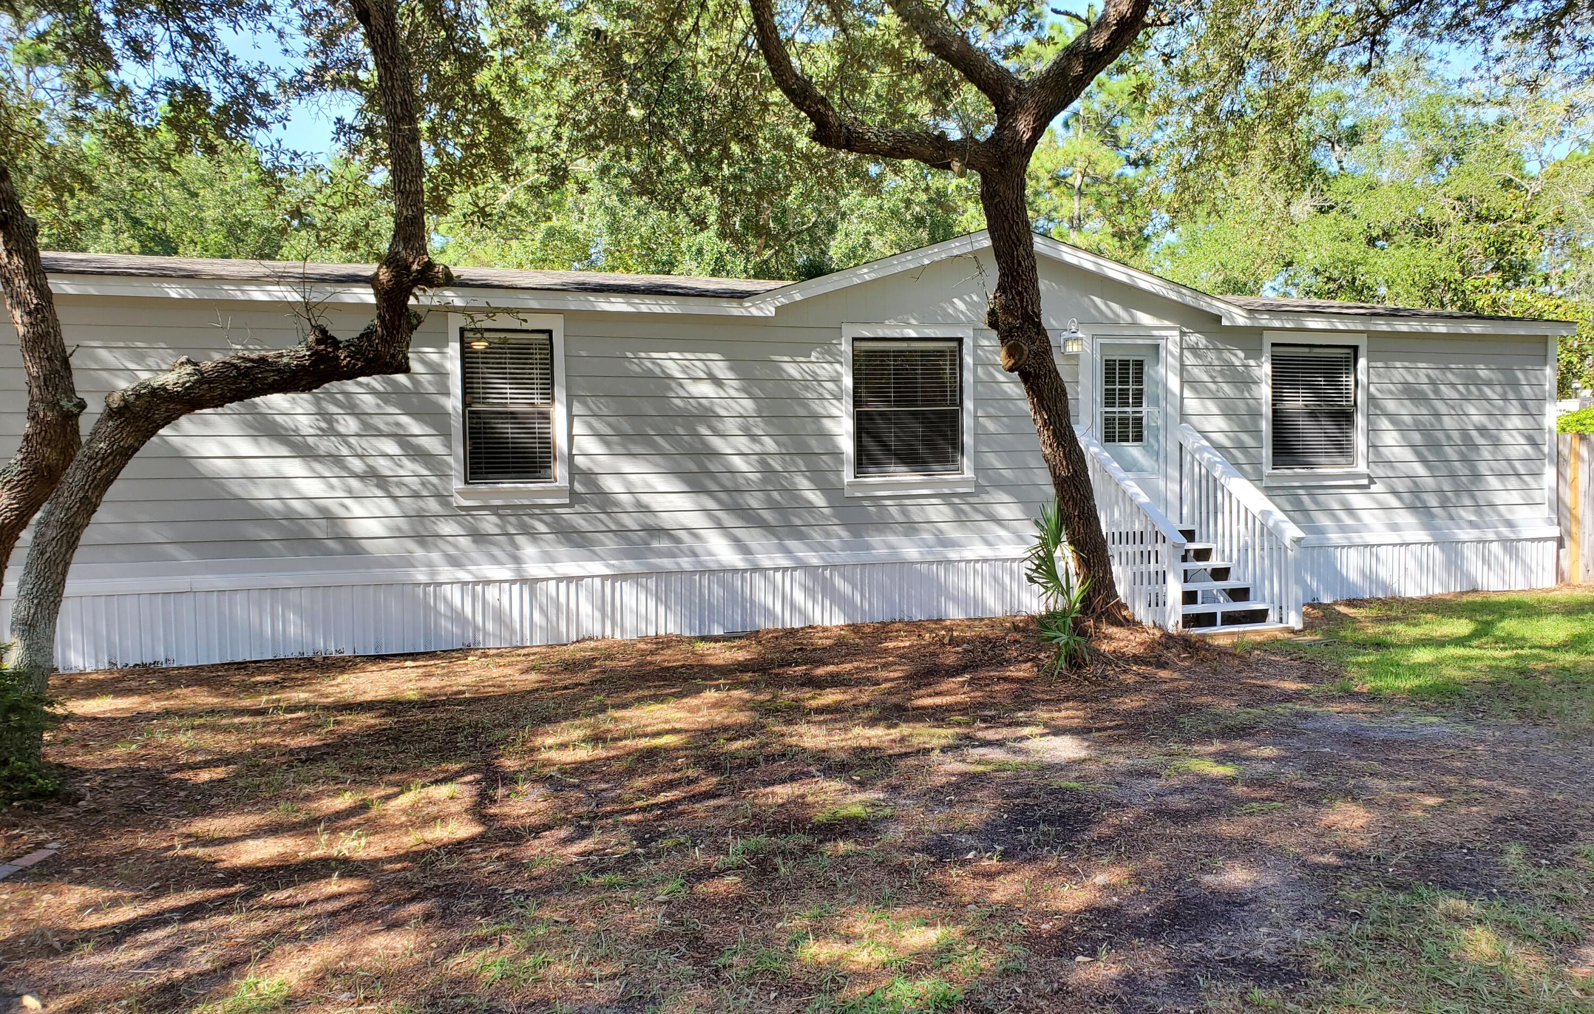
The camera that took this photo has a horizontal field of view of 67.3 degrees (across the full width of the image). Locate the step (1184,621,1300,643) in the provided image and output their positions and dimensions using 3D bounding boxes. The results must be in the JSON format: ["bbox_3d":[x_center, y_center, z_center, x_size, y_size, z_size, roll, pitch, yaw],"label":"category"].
[{"bbox_3d":[3.994,1.152,11.013,1.243,0.074,0.371,-1,2,-18],"label":"step"}]

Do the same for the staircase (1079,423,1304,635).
[{"bbox_3d":[3.771,0.148,11.713,1.422,1.962,1.766,-1,2,-18],"label":"staircase"}]

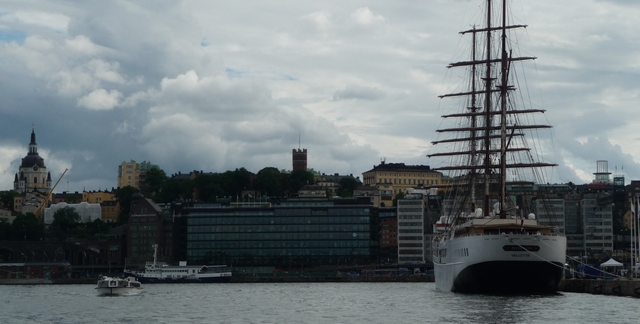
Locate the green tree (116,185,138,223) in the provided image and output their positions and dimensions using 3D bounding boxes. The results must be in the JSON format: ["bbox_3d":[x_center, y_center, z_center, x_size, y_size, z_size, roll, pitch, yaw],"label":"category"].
[{"bbox_3d":[-113.585,24.782,840.000,13.000,23.000,13.000,0,-5,0],"label":"green tree"}]

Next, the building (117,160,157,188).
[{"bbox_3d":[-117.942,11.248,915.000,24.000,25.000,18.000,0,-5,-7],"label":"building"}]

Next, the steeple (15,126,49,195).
[{"bbox_3d":[-211.408,-1.835,1045.000,24.000,48.500,24.000,2,-5,-23],"label":"steeple"}]

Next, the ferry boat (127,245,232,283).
[{"bbox_3d":[-69.925,50.463,705.000,53.000,19.200,9.200,0,-5,0],"label":"ferry boat"}]

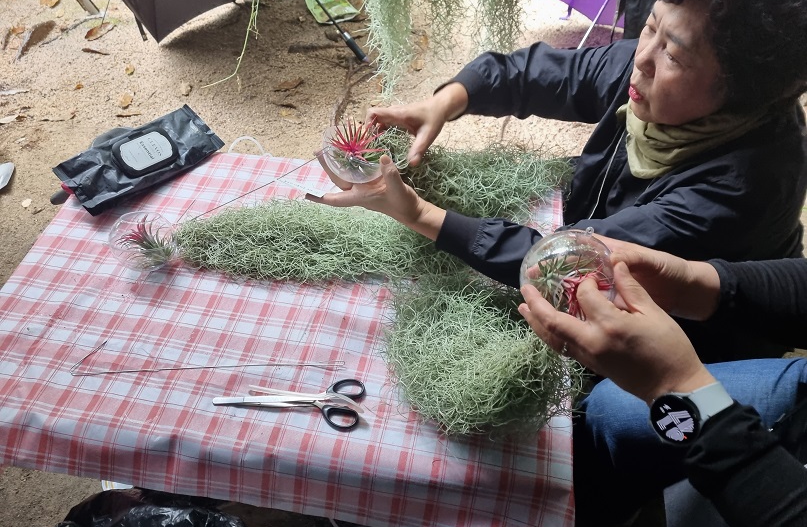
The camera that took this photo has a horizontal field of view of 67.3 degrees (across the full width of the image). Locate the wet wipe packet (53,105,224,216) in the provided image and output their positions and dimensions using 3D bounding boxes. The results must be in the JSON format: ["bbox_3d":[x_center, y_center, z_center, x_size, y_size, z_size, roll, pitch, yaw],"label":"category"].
[{"bbox_3d":[-0.469,-0.191,1.093,0.258,0.045,0.115,-36,83,-27],"label":"wet wipe packet"}]

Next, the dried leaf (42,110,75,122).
[{"bbox_3d":[-1.081,-0.463,1.894,0.100,0.015,0.035,-13,48,-14],"label":"dried leaf"}]

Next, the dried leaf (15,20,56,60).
[{"bbox_3d":[-1.333,-0.811,2.195,0.110,0.040,0.250,4,47,1],"label":"dried leaf"}]

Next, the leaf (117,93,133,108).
[{"bbox_3d":[-0.902,-0.527,1.959,0.050,0.020,0.065,5,47,2],"label":"leaf"}]

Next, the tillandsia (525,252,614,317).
[{"bbox_3d":[0.163,0.021,0.595,0.078,0.058,0.065,1,47,-1],"label":"tillandsia"}]

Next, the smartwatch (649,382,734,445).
[{"bbox_3d":[0.212,0.111,0.453,0.045,0.058,0.042,-13,75,-39],"label":"smartwatch"}]

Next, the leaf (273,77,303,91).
[{"bbox_3d":[-0.387,-0.608,2.059,0.110,0.020,0.055,-30,55,-27],"label":"leaf"}]

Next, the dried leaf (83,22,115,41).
[{"bbox_3d":[-1.135,-0.866,2.263,0.075,0.030,0.120,33,54,26],"label":"dried leaf"}]

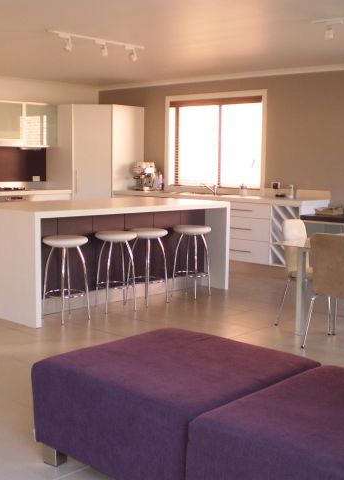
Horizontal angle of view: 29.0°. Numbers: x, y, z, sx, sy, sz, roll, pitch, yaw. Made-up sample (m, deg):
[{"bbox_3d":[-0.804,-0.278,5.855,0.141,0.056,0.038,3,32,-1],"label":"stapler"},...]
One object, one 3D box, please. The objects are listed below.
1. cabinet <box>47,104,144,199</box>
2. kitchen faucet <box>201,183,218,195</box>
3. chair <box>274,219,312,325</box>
[{"bbox_3d":[-1.105,-0.875,9.724,0.959,2.091,0.949,7,9,42],"label":"cabinet"},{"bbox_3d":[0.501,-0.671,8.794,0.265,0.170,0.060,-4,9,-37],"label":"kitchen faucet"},{"bbox_3d":[1.202,0.285,5.612,0.536,0.880,0.468,7,9,40],"label":"chair"}]

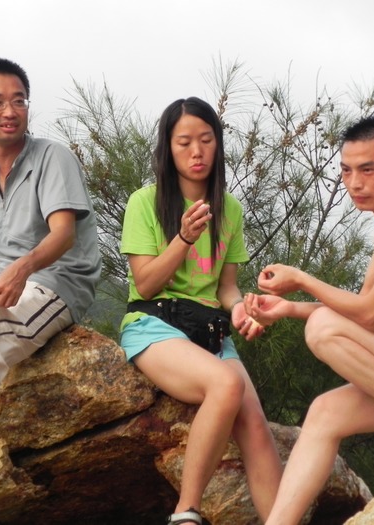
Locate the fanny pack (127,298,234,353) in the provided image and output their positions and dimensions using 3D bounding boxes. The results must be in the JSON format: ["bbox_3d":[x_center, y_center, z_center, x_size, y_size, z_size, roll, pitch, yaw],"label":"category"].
[{"bbox_3d":[-0.018,0.177,5.870,0.290,0.165,0.170,2,-4,-25],"label":"fanny pack"}]

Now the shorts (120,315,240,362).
[{"bbox_3d":[-0.024,0.199,5.950,0.330,0.190,0.290,2,-4,-27],"label":"shorts"}]

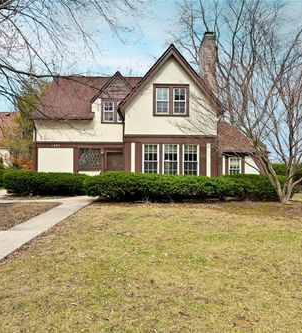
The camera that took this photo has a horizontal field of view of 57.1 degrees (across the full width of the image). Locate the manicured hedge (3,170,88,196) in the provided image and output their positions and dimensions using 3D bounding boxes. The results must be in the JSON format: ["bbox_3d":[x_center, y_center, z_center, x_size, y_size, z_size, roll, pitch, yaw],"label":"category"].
[{"bbox_3d":[-5.400,0.840,14.300,4.500,1.250,1.300,0,0,0],"label":"manicured hedge"}]

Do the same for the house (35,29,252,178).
[{"bbox_3d":[0.200,-3.600,18.100,14.200,10.000,8.800,0,0,0],"label":"house"}]

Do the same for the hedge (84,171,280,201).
[{"bbox_3d":[1.600,0.870,12.800,9.100,1.250,1.400,0,0,0],"label":"hedge"}]

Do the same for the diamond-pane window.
[{"bbox_3d":[-3.600,-0.480,16.500,1.300,1.420,0.130,0,0,0],"label":"diamond-pane window"}]

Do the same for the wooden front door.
[{"bbox_3d":[-2.130,0.180,16.500,1.020,2.080,0.120,0,0,0],"label":"wooden front door"}]

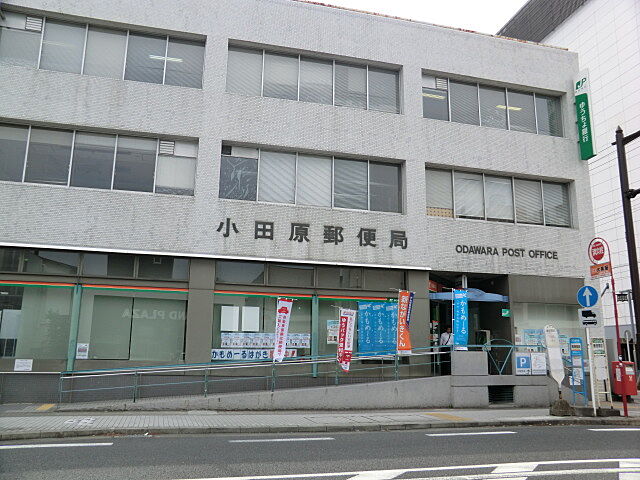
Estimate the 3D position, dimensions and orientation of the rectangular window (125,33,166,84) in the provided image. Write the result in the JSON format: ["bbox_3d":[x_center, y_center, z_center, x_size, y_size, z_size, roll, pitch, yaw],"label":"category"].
[{"bbox_3d":[-5.696,-5.965,17.602,1.245,1.794,0.100,4,-11,-15],"label":"rectangular window"}]

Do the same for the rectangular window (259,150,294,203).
[{"bbox_3d":[-1.404,-2.116,17.970,1.291,1.800,0.100,4,-12,-14],"label":"rectangular window"}]

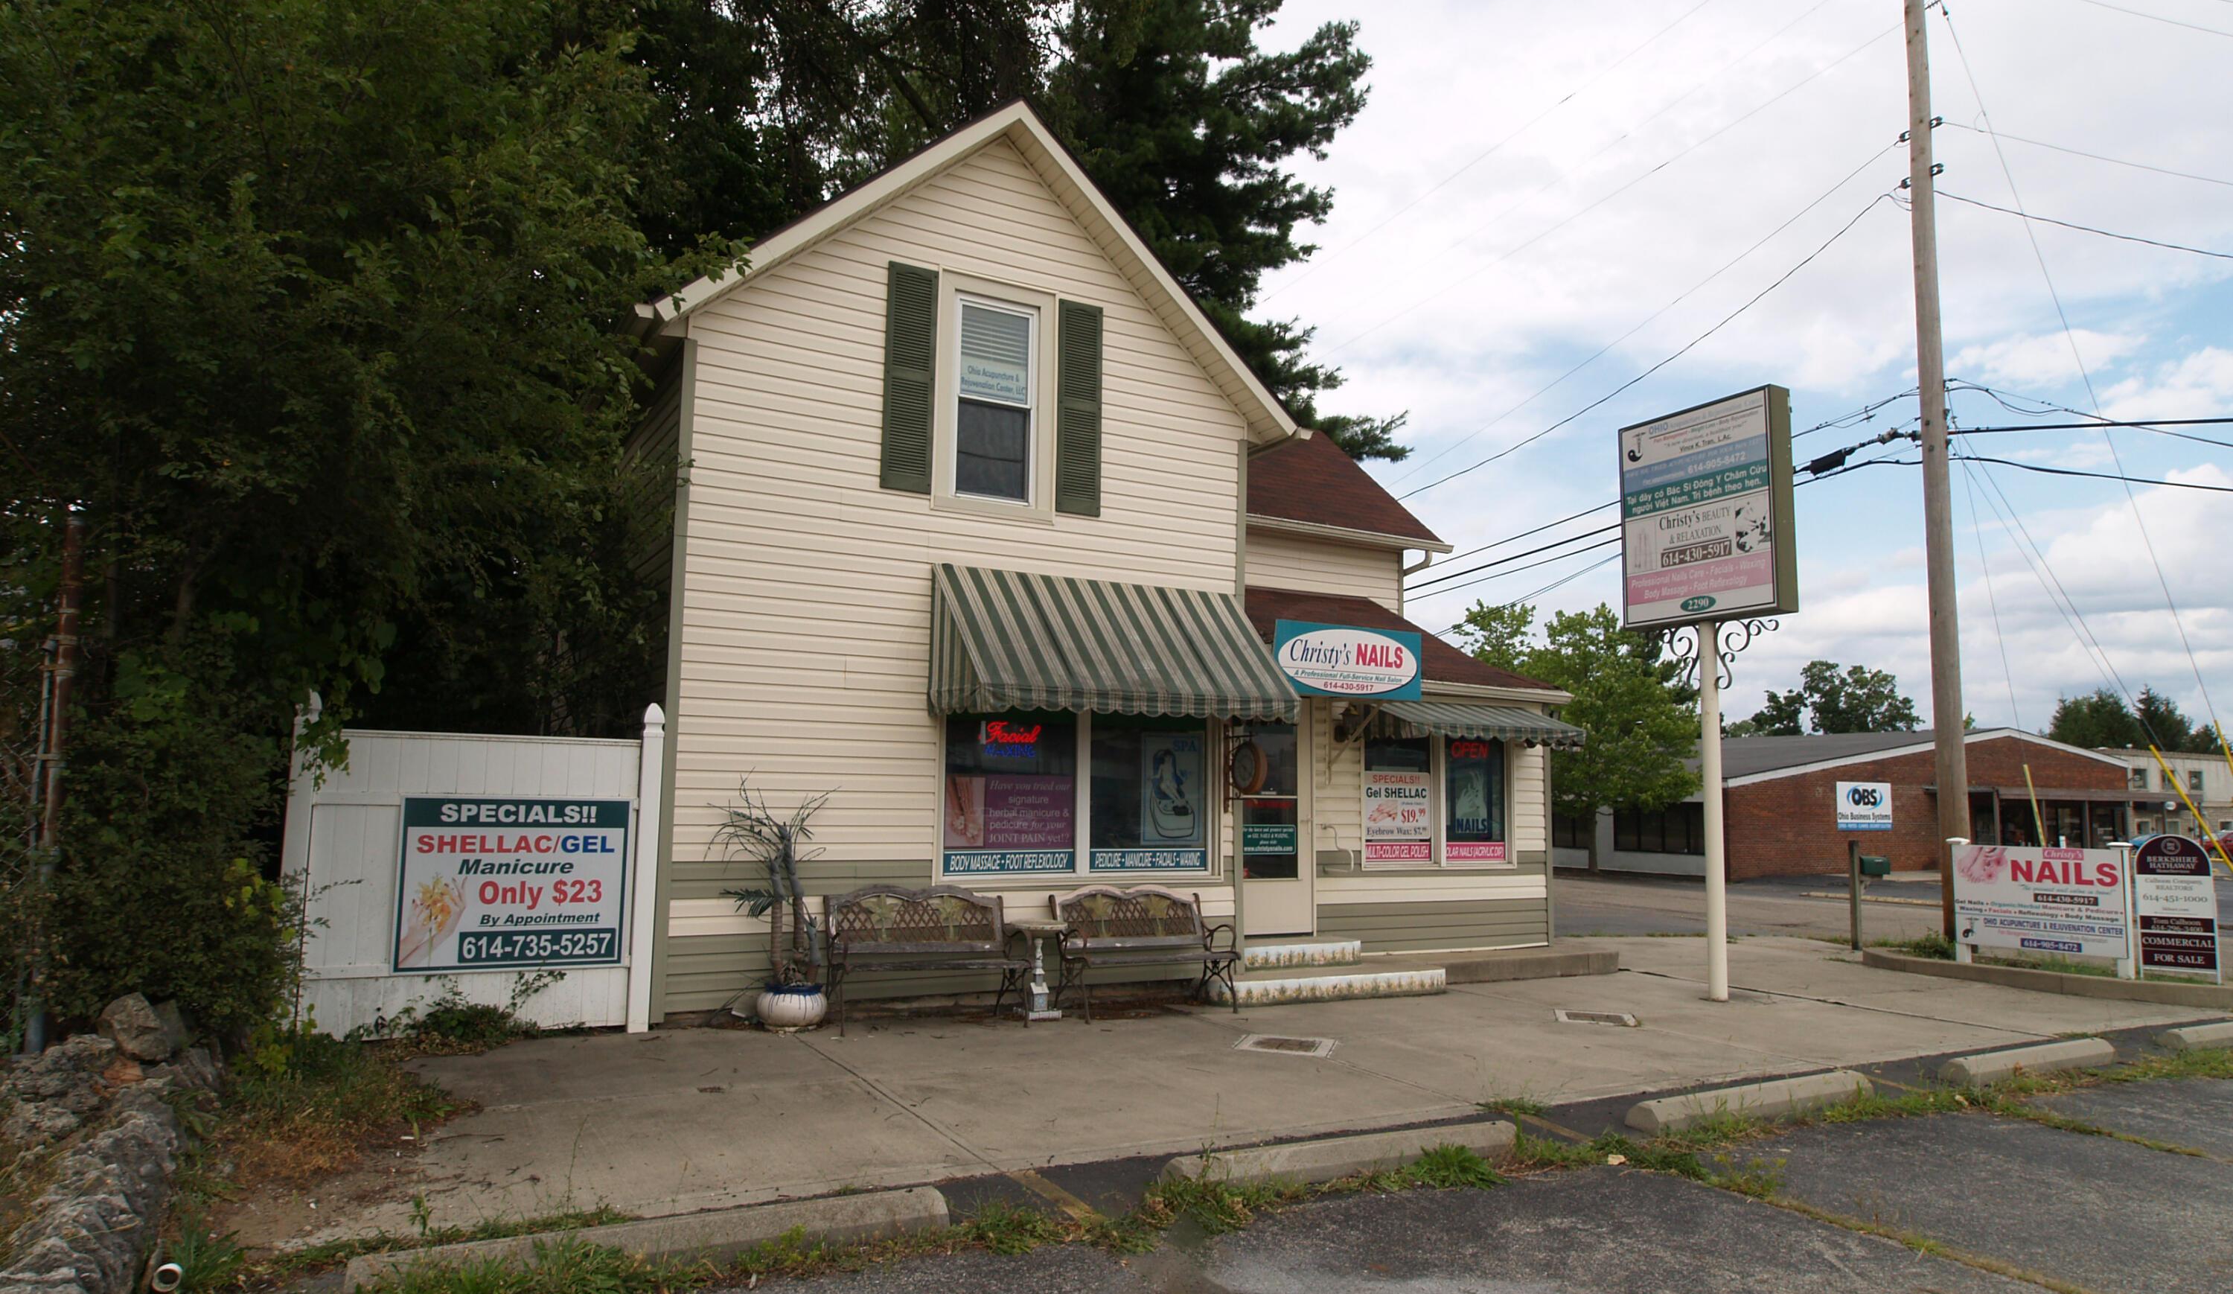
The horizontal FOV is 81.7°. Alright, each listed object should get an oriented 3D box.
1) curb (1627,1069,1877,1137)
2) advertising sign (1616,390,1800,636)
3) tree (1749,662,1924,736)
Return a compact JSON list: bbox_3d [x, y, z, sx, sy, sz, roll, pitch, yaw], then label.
[{"bbox_3d":[3.421,2.424,6.914,1.820,0.130,0.200,5,-8,-30],"label":"curb"},{"bbox_3d":[4.864,-1.091,10.698,0.255,1.770,1.410,5,-8,-30],"label":"advertising sign"},{"bbox_3d":[35.567,5.363,64.392,8.200,9.305,7.800,-3,-8,29],"label":"tree"}]

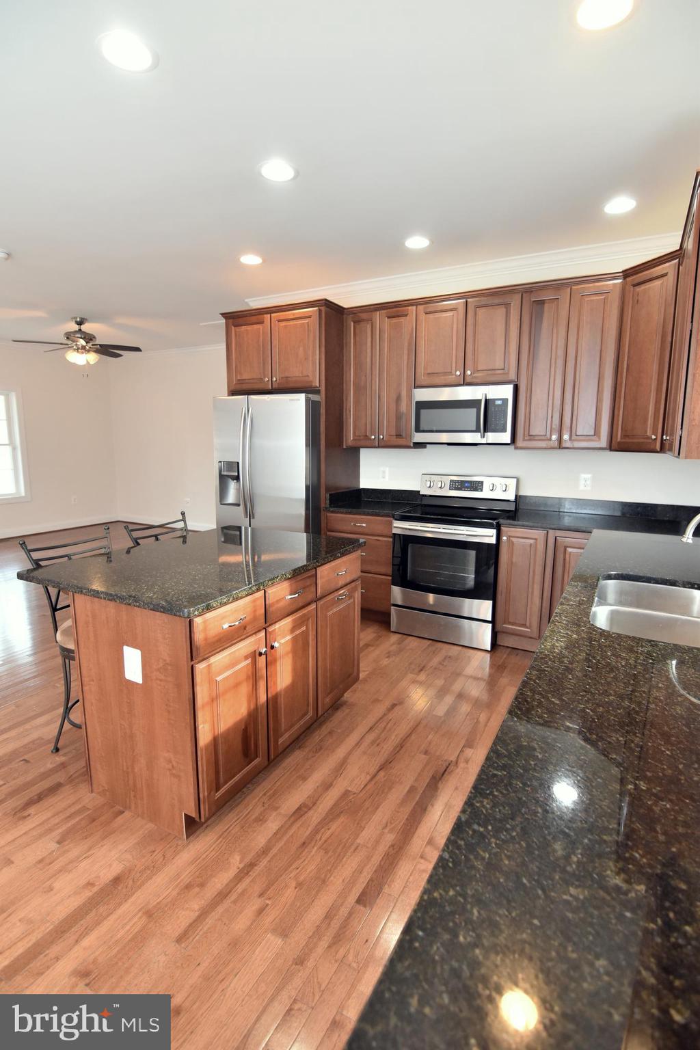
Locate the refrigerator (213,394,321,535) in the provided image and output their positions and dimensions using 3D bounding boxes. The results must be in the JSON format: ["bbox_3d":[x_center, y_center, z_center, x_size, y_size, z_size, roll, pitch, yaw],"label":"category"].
[{"bbox_3d":[-0.571,-0.198,4.247,0.928,1.816,0.835,5,11,27],"label":"refrigerator"}]

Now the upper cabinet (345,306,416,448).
[{"bbox_3d":[0.302,-1.176,3.880,0.608,1.048,0.332,5,11,26],"label":"upper cabinet"}]

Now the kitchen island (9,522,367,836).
[{"bbox_3d":[-0.634,0.581,2.301,0.935,0.914,1.270,5,11,27],"label":"kitchen island"}]

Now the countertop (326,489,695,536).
[{"bbox_3d":[1.114,-0.118,3.539,2.608,0.138,0.653,5,11,27],"label":"countertop"}]

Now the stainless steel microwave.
[{"bbox_3d":[0.900,-0.834,3.611,0.757,0.420,0.400,5,10,26],"label":"stainless steel microwave"}]

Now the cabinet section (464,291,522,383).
[{"bbox_3d":[1.086,-1.336,3.461,0.377,0.604,0.330,5,11,27],"label":"cabinet section"}]

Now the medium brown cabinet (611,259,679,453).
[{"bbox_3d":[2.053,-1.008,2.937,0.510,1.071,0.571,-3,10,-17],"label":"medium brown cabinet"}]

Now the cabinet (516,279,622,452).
[{"bbox_3d":[1.522,-1.068,3.269,0.602,1.058,0.332,5,11,26],"label":"cabinet"}]

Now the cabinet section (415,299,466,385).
[{"bbox_3d":[0.750,-1.365,3.633,0.381,0.604,0.330,5,11,27],"label":"cabinet section"}]

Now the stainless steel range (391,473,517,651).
[{"bbox_3d":[0.820,0.233,3.670,0.772,1.199,0.733,5,11,27],"label":"stainless steel range"}]

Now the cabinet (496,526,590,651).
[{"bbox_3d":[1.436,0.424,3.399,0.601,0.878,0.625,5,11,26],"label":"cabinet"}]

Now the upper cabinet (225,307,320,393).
[{"bbox_3d":[-0.496,-1.437,4.075,0.930,0.621,0.635,5,11,26],"label":"upper cabinet"}]

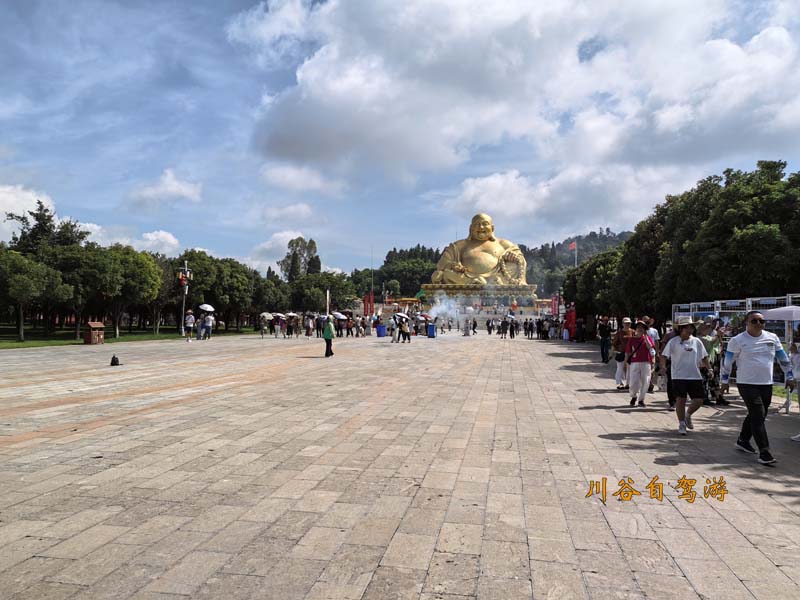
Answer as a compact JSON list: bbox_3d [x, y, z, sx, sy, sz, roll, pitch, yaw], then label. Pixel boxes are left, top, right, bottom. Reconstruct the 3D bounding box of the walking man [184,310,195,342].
[{"bbox_3d":[-11.285,1.407,33.500,0.540,1.750,0.420,1,-2,-3],"label":"walking man"}]

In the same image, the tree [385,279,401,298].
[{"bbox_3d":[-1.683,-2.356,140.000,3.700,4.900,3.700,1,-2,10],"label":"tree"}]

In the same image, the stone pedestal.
[{"bbox_3d":[18.104,-0.963,143.000,25.500,5.300,18.000,1,-2,10],"label":"stone pedestal"}]

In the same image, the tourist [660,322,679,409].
[{"bbox_3d":[4.971,1.175,11.300,0.520,1.608,0.360,0,-2,12],"label":"tourist"}]

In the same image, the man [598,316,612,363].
[{"bbox_3d":[7.673,1.475,23.300,0.540,1.720,0.450,1,-2,6],"label":"man"}]

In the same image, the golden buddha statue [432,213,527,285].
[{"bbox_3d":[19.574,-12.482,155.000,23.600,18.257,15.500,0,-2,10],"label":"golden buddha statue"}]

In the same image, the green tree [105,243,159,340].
[{"bbox_3d":[-17.938,-0.555,42.000,4.000,6.361,4.000,0,-2,10],"label":"green tree"}]

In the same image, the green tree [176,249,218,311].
[{"bbox_3d":[-16.226,-0.641,50.000,4.300,6.891,4.300,0,-2,10],"label":"green tree"}]

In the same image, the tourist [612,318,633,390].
[{"bbox_3d":[5.182,1.241,14.500,0.520,1.654,0.360,0,-2,12],"label":"tourist"}]

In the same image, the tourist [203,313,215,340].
[{"bbox_3d":[-11.723,1.633,38.300,0.520,1.731,0.360,0,-2,12],"label":"tourist"}]

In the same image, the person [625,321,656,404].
[{"bbox_3d":[4.557,1.191,11.800,0.560,1.607,0.380,0,-2,12],"label":"person"}]

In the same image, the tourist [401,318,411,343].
[{"bbox_3d":[0.381,2.027,41.000,0.520,1.597,0.360,0,-2,21],"label":"tourist"}]

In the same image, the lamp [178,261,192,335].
[{"bbox_3d":[-14.781,-0.103,43.000,1.000,5.100,1.000,1,-2,10],"label":"lamp"}]

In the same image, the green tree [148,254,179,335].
[{"bbox_3d":[-17.471,-0.405,46.000,2.800,6.000,2.800,1,-2,10],"label":"green tree"}]

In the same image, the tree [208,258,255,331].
[{"bbox_3d":[-15.932,-0.520,59.000,4.400,6.800,4.400,1,-2,10],"label":"tree"}]

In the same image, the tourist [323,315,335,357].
[{"bbox_3d":[-2.865,1.442,25.000,0.500,1.680,0.500,0,-2,21],"label":"tourist"}]

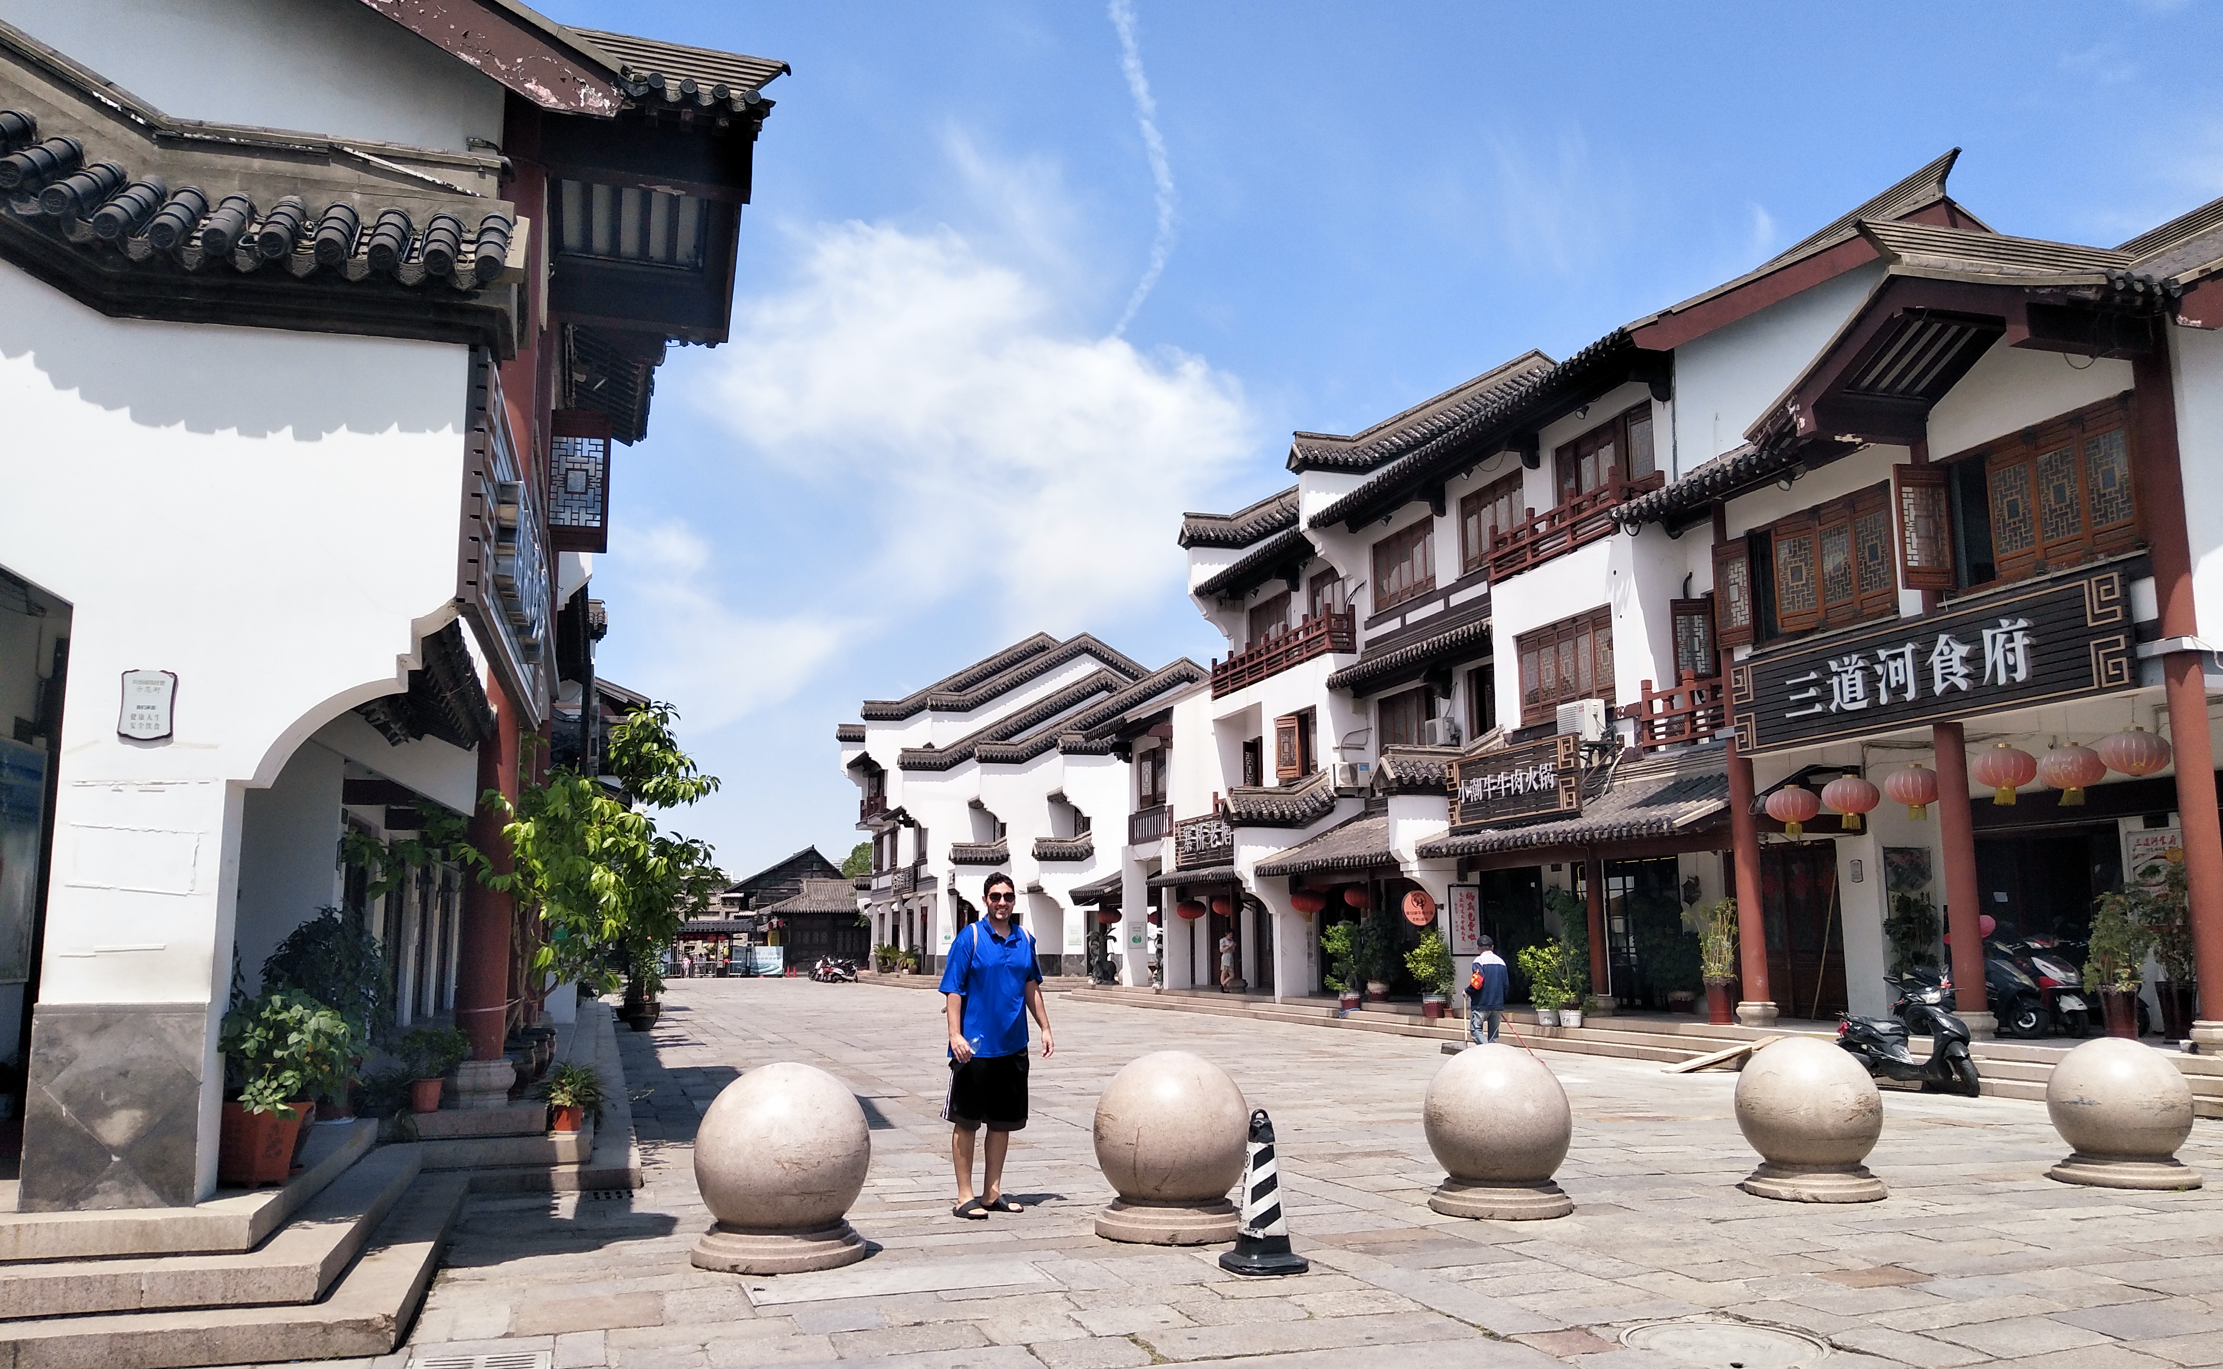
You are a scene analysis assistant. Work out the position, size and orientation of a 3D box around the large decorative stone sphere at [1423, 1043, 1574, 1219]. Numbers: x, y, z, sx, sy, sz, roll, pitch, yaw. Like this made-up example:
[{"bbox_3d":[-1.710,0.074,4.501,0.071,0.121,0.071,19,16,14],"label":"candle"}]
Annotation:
[{"bbox_3d":[2.167,2.475,9.358,0.804,0.886,0.804,0,-9,0],"label":"large decorative stone sphere"}]

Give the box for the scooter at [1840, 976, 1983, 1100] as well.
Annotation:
[{"bbox_3d":[8.110,3.546,16.946,0.680,1.120,1.780,3,-9,-23],"label":"scooter"}]

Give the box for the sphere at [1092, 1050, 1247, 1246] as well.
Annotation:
[{"bbox_3d":[0.314,2.354,8.614,0.804,0.886,0.804,0,-9,0],"label":"sphere"}]

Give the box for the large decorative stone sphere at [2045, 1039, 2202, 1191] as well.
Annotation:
[{"bbox_3d":[6.330,2.661,10.486,0.804,0.886,0.804,0,-9,0],"label":"large decorative stone sphere"}]

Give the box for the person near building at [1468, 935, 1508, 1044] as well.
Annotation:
[{"bbox_3d":[4.533,3.816,20.179,0.520,1.548,0.360,0,-9,0],"label":"person near building"}]

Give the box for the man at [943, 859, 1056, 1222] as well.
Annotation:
[{"bbox_3d":[-0.643,1.978,9.341,0.550,1.846,0.380,4,-10,-27],"label":"man"}]

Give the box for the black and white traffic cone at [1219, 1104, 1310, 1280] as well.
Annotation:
[{"bbox_3d":[0.697,2.316,7.710,0.370,0.688,0.370,1,-9,-12],"label":"black and white traffic cone"}]

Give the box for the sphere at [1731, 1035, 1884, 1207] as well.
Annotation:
[{"bbox_3d":[4.163,2.574,9.965,0.804,0.886,0.804,0,-9,0],"label":"sphere"}]

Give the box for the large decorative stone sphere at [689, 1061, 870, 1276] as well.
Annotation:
[{"bbox_3d":[-1.540,2.228,7.829,0.804,0.886,0.804,0,-9,0],"label":"large decorative stone sphere"}]

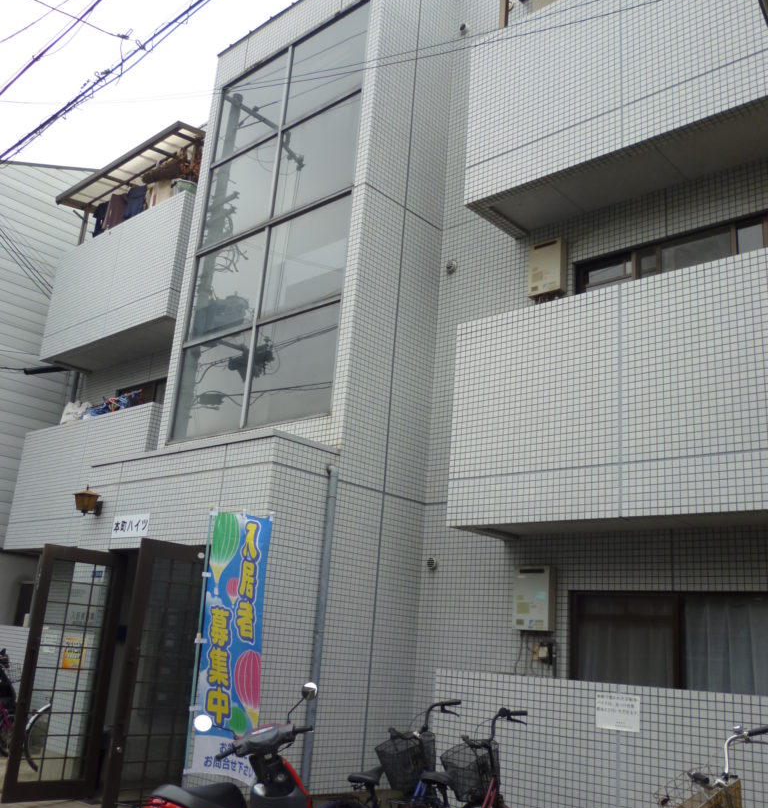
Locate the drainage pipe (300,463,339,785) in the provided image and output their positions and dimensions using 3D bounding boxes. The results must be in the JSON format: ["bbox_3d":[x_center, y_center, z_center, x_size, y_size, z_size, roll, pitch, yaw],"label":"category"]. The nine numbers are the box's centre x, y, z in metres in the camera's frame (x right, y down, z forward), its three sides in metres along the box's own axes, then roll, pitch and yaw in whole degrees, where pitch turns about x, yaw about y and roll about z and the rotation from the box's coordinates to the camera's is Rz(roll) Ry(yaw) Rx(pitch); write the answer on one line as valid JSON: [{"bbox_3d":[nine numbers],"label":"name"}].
[{"bbox_3d":[-0.494,1.655,6.415,0.085,2.402,0.075,-10,-22,41],"label":"drainage pipe"}]

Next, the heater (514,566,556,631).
[{"bbox_3d":[1.195,1.535,6.543,0.319,0.496,0.130,-10,-22,41],"label":"heater"}]

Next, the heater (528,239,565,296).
[{"bbox_3d":[1.450,-1.188,7.311,0.321,0.501,0.130,-10,-22,41],"label":"heater"}]

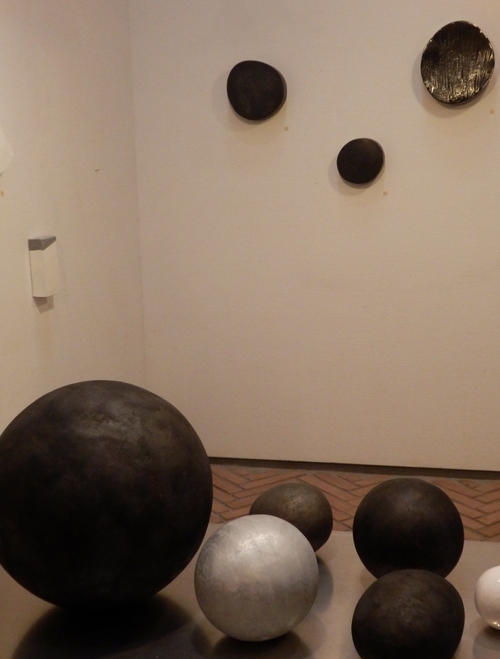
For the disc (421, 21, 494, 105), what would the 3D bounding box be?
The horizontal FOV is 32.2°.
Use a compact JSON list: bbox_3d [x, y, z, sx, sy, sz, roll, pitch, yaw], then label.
[{"bbox_3d":[0.712,-0.912,2.971,0.246,0.275,0.060,1,11,13],"label":"disc"}]

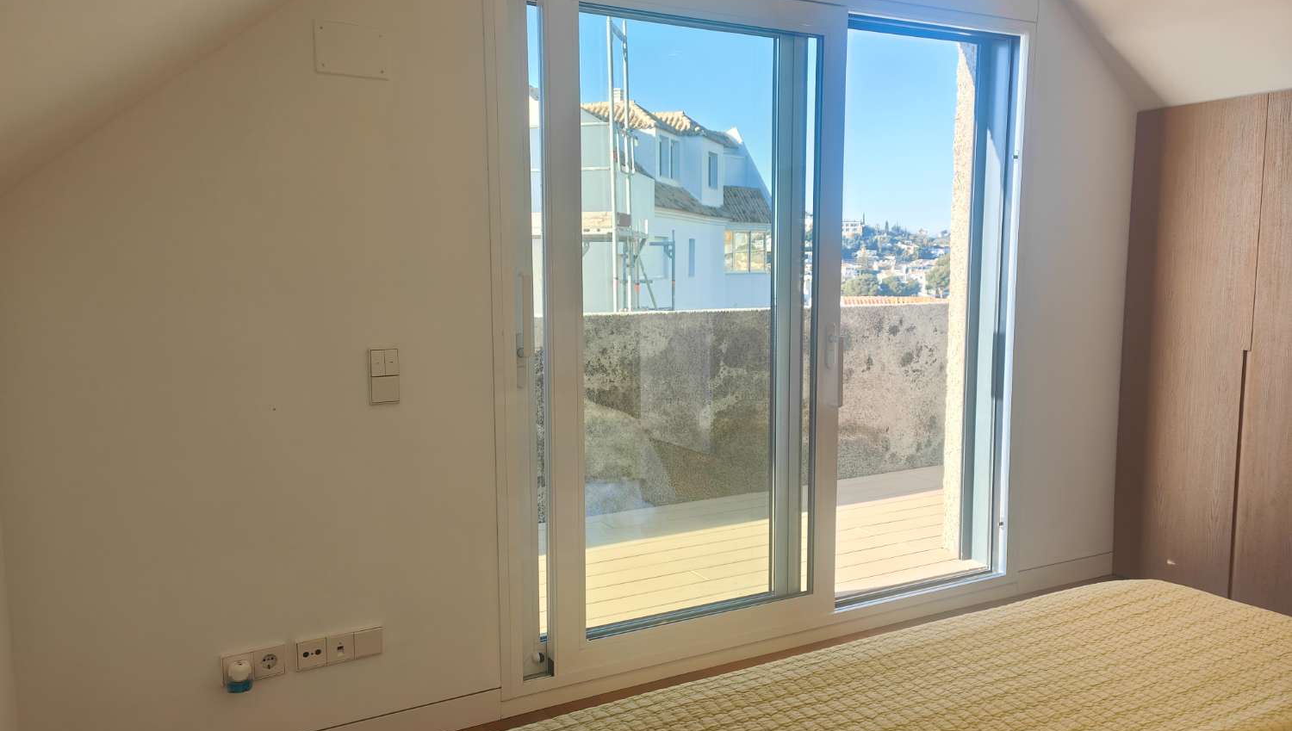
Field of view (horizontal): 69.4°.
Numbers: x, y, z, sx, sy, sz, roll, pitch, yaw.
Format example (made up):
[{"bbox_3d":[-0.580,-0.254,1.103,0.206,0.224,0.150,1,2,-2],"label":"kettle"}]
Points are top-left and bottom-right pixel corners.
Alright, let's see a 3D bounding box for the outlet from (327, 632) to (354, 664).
[{"bbox_3d":[-0.797,0.738,2.433,0.071,0.075,0.014,-4,7,-27],"label":"outlet"}]

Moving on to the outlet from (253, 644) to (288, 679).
[{"bbox_3d":[-0.949,0.749,2.356,0.078,0.078,0.014,-4,7,-27],"label":"outlet"}]

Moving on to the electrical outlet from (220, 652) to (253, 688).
[{"bbox_3d":[-1.016,0.756,2.322,0.073,0.077,0.014,-4,7,-27],"label":"electrical outlet"}]

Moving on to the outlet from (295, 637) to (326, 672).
[{"bbox_3d":[-0.861,0.742,2.401,0.073,0.075,0.014,-4,7,-27],"label":"outlet"}]

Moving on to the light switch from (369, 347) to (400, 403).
[{"bbox_3d":[-0.678,0.026,2.417,0.077,0.144,0.014,-4,7,-27],"label":"light switch"}]

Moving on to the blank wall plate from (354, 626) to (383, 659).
[{"bbox_3d":[-0.730,0.730,2.455,0.072,0.073,0.010,-4,7,-27],"label":"blank wall plate"}]

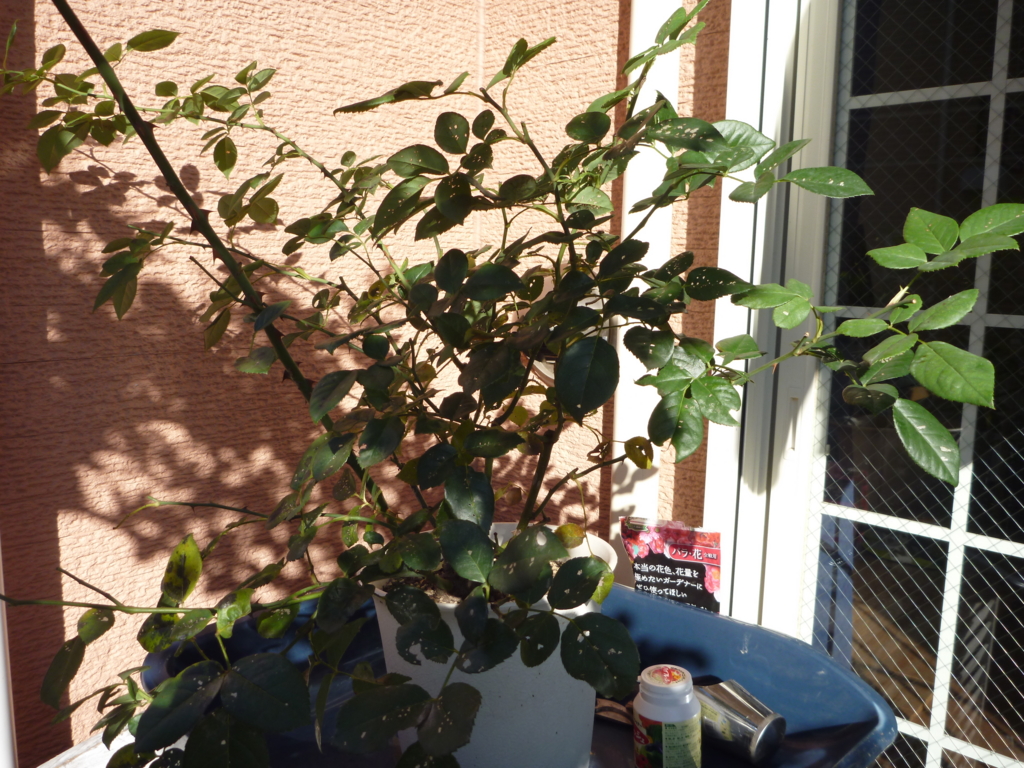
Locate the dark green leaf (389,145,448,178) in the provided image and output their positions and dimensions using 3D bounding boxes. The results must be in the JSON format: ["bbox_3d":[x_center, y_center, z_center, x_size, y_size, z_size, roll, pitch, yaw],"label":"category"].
[{"bbox_3d":[-0.094,-0.224,0.839,0.064,0.044,0.013,15,-24,7],"label":"dark green leaf"}]

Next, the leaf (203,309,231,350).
[{"bbox_3d":[-0.326,-0.060,0.912,0.041,0.052,0.012,9,-21,36],"label":"leaf"}]

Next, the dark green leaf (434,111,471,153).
[{"bbox_3d":[-0.058,-0.253,0.840,0.038,0.054,0.010,-27,-16,-8],"label":"dark green leaf"}]

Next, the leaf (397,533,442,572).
[{"bbox_3d":[-0.086,0.157,0.770,0.040,0.010,0.048,-35,59,-28],"label":"leaf"}]

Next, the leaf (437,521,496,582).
[{"bbox_3d":[-0.038,0.148,0.742,0.041,0.012,0.069,-30,60,-23],"label":"leaf"}]

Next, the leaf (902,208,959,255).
[{"bbox_3d":[0.345,-0.126,0.682,0.041,0.012,0.057,-16,52,3],"label":"leaf"}]

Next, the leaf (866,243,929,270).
[{"bbox_3d":[0.335,-0.112,0.722,0.051,0.010,0.037,11,48,10],"label":"leaf"}]

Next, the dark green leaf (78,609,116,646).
[{"bbox_3d":[-0.395,0.228,0.780,0.031,0.034,0.010,27,-22,2],"label":"dark green leaf"}]

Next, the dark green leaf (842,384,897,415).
[{"bbox_3d":[0.315,0.014,0.730,0.047,0.013,0.050,-12,24,23],"label":"dark green leaf"}]

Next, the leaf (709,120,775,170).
[{"bbox_3d":[0.218,-0.230,0.800,0.074,0.053,0.012,-11,-11,-2],"label":"leaf"}]

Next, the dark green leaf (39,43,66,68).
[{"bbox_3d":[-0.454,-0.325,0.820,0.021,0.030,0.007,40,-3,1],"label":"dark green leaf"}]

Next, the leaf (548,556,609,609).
[{"bbox_3d":[0.060,0.185,0.770,0.065,0.040,0.011,-39,-18,-15],"label":"leaf"}]

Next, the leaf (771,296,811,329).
[{"bbox_3d":[0.269,-0.069,0.801,0.029,0.041,0.009,33,-20,25],"label":"leaf"}]

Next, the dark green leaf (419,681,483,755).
[{"bbox_3d":[-0.051,0.276,0.682,0.052,0.050,0.013,-18,-18,6],"label":"dark green leaf"}]

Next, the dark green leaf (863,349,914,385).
[{"bbox_3d":[0.336,-0.015,0.741,0.065,0.010,0.032,-32,53,-19],"label":"dark green leaf"}]

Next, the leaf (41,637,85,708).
[{"bbox_3d":[-0.430,0.277,0.799,0.025,0.068,0.012,19,-18,-27],"label":"leaf"}]

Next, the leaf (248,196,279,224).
[{"bbox_3d":[-0.283,-0.200,0.950,0.040,0.032,0.010,43,13,-12],"label":"leaf"}]

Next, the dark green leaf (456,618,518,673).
[{"bbox_3d":[-0.022,0.234,0.740,0.057,0.011,0.045,-14,38,-6],"label":"dark green leaf"}]

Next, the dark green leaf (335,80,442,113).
[{"bbox_3d":[-0.115,-0.267,0.769,0.101,0.016,0.041,-18,38,-17],"label":"dark green leaf"}]

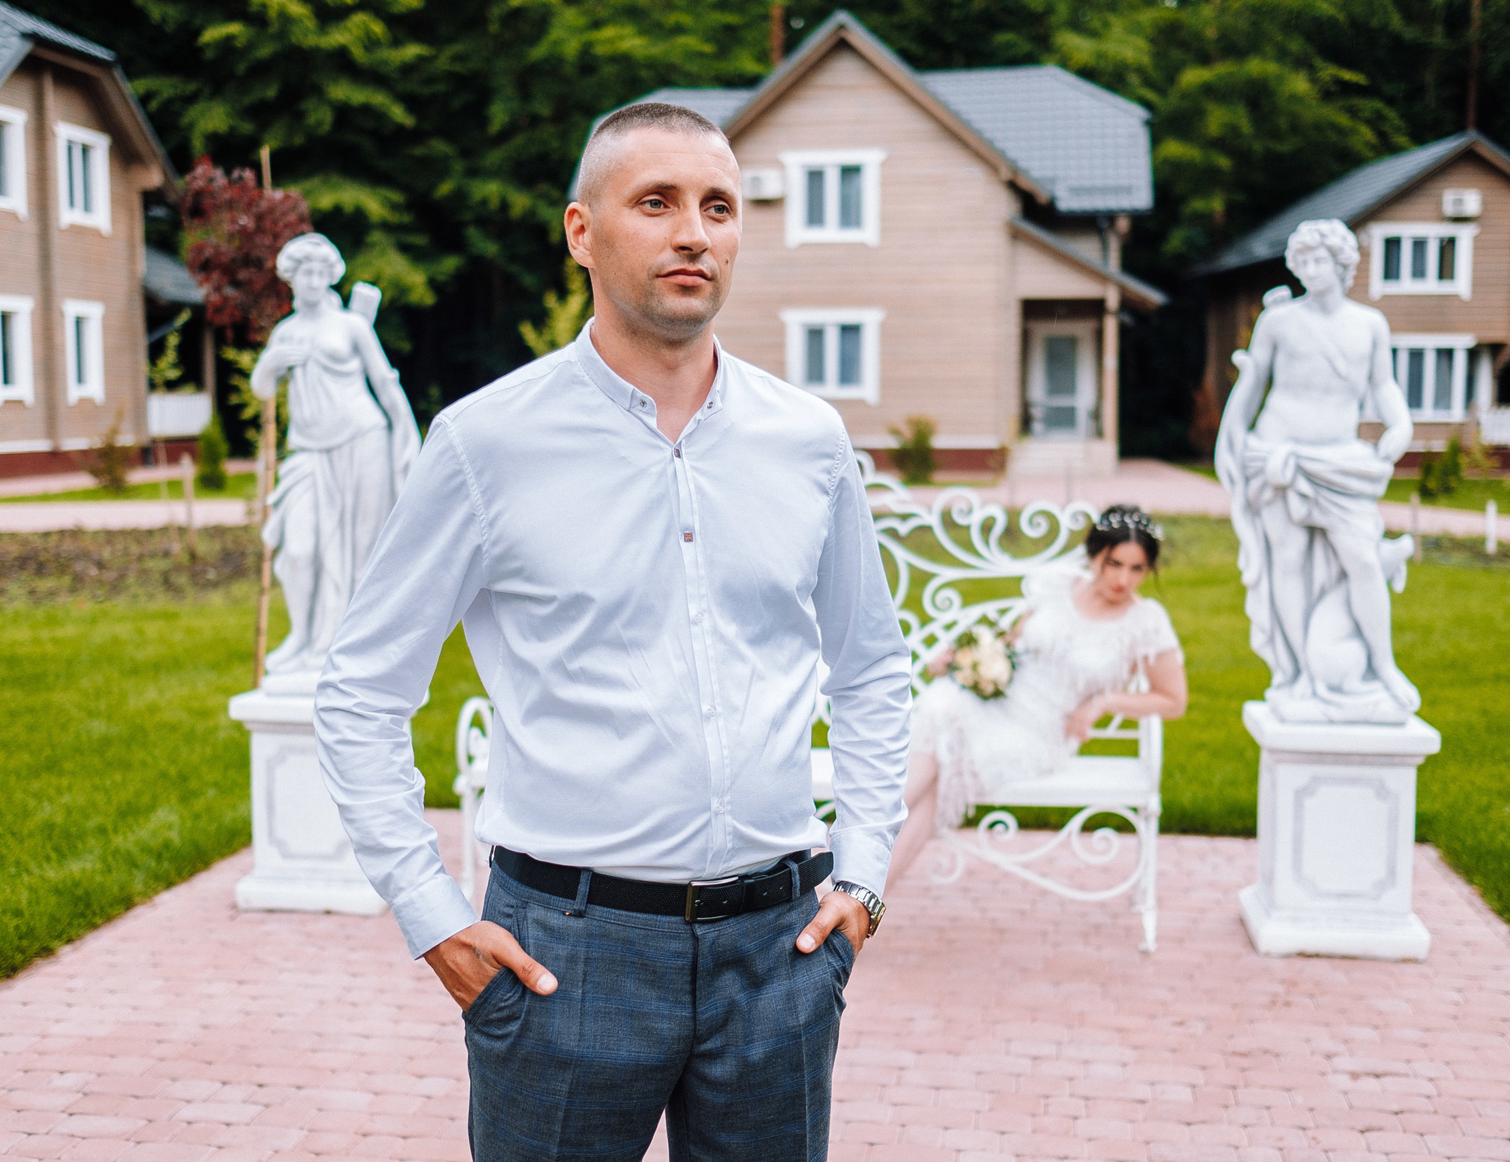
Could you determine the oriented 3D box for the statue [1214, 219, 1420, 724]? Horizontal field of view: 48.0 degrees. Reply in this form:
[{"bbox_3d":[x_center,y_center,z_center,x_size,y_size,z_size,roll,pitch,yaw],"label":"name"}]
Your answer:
[{"bbox_3d":[1.565,-0.312,4.723,0.560,1.370,0.410,1,6,13],"label":"statue"}]

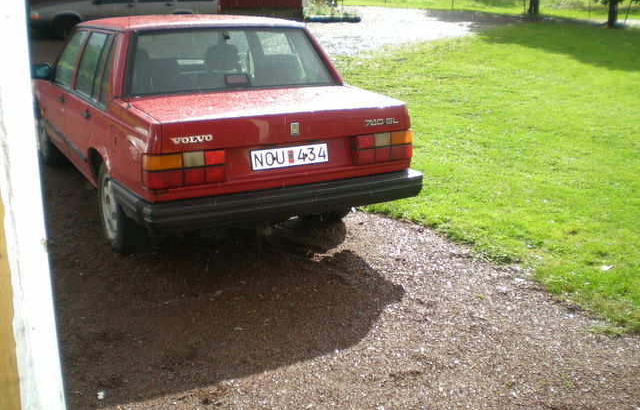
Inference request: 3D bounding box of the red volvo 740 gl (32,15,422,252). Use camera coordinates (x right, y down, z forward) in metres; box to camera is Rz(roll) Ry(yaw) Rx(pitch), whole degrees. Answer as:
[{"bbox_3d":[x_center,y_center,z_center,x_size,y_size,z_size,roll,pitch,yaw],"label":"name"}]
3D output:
[{"bbox_3d":[-1.241,-0.802,5.801,1.750,1.430,4.780,-8,19,-28],"label":"red volvo 740 gl"}]

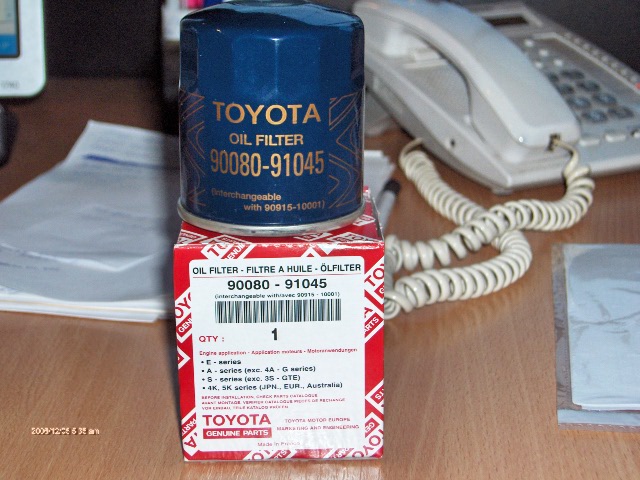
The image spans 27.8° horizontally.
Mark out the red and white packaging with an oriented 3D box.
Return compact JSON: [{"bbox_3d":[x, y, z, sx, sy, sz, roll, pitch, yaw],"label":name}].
[{"bbox_3d":[-0.013,0.029,0.480,0.070,0.081,0.068,-1,18,0],"label":"red and white packaging"}]

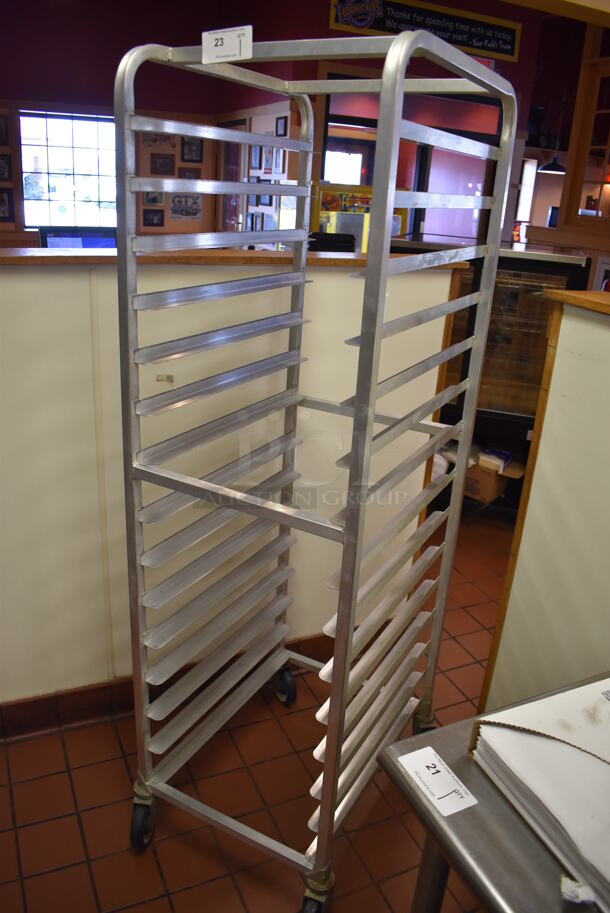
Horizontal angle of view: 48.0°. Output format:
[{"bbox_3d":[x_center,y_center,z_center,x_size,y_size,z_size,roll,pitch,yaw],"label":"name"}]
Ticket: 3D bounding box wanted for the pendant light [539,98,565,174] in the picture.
[{"bbox_3d":[2.128,-2.666,5.694,0.290,0.590,0.290,3,21,0],"label":"pendant light"}]

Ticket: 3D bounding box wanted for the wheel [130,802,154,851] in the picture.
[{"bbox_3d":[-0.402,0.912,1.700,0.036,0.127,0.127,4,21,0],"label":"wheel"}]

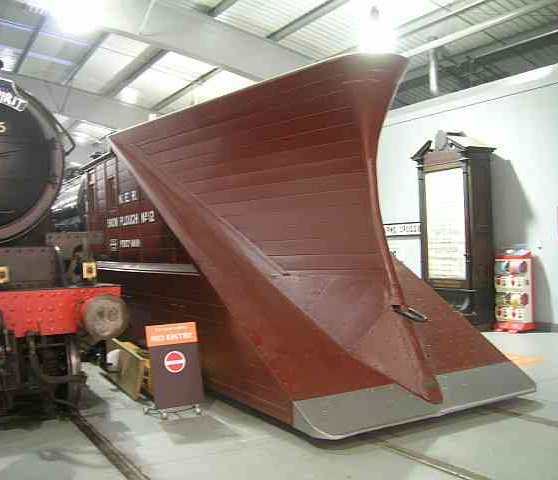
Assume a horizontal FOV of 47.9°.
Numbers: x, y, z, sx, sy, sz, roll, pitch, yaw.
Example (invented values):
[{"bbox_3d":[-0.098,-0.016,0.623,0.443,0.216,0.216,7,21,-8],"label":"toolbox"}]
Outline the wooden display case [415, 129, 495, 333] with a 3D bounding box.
[{"bbox_3d":[3.010,-0.150,10.750,0.750,3.350,1.220,-1,-1,-31],"label":"wooden display case"}]

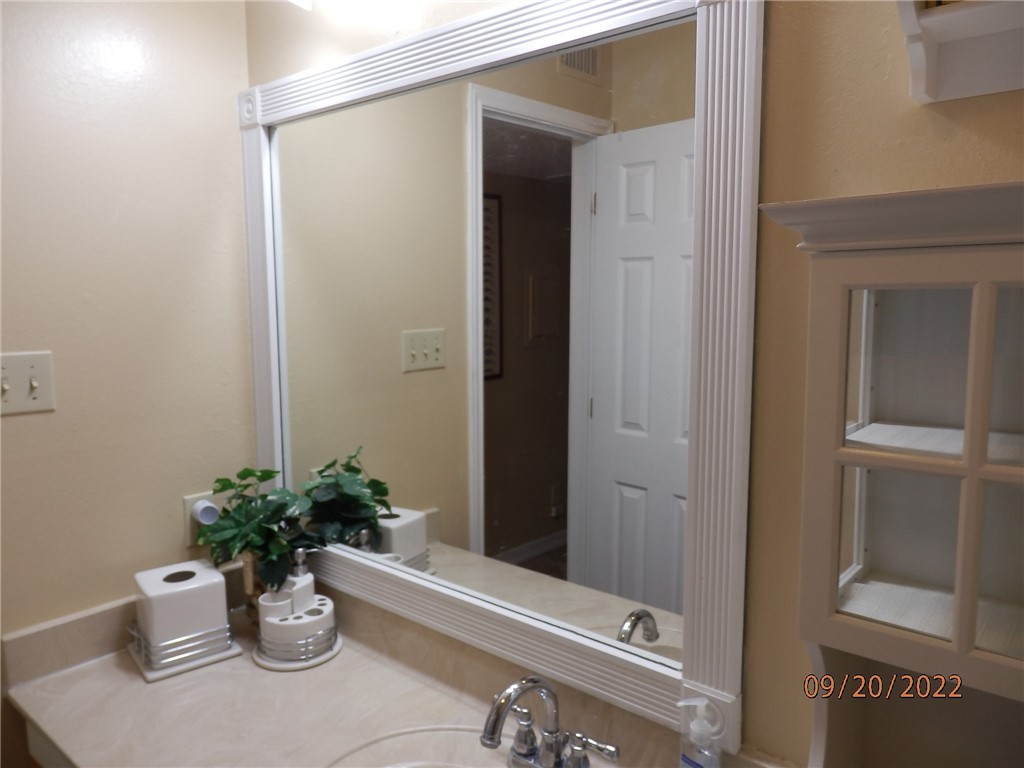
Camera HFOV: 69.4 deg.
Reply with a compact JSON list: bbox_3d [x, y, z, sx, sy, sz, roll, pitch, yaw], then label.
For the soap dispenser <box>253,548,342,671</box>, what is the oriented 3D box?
[{"bbox_3d":[-0.437,0.447,1.499,0.172,0.200,0.172,-2,7,-17],"label":"soap dispenser"}]

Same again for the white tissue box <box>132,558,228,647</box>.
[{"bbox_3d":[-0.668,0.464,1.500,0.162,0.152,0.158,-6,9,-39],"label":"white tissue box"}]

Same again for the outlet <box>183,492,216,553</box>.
[{"bbox_3d":[-0.689,0.302,1.641,0.009,0.115,0.070,6,9,39],"label":"outlet"}]

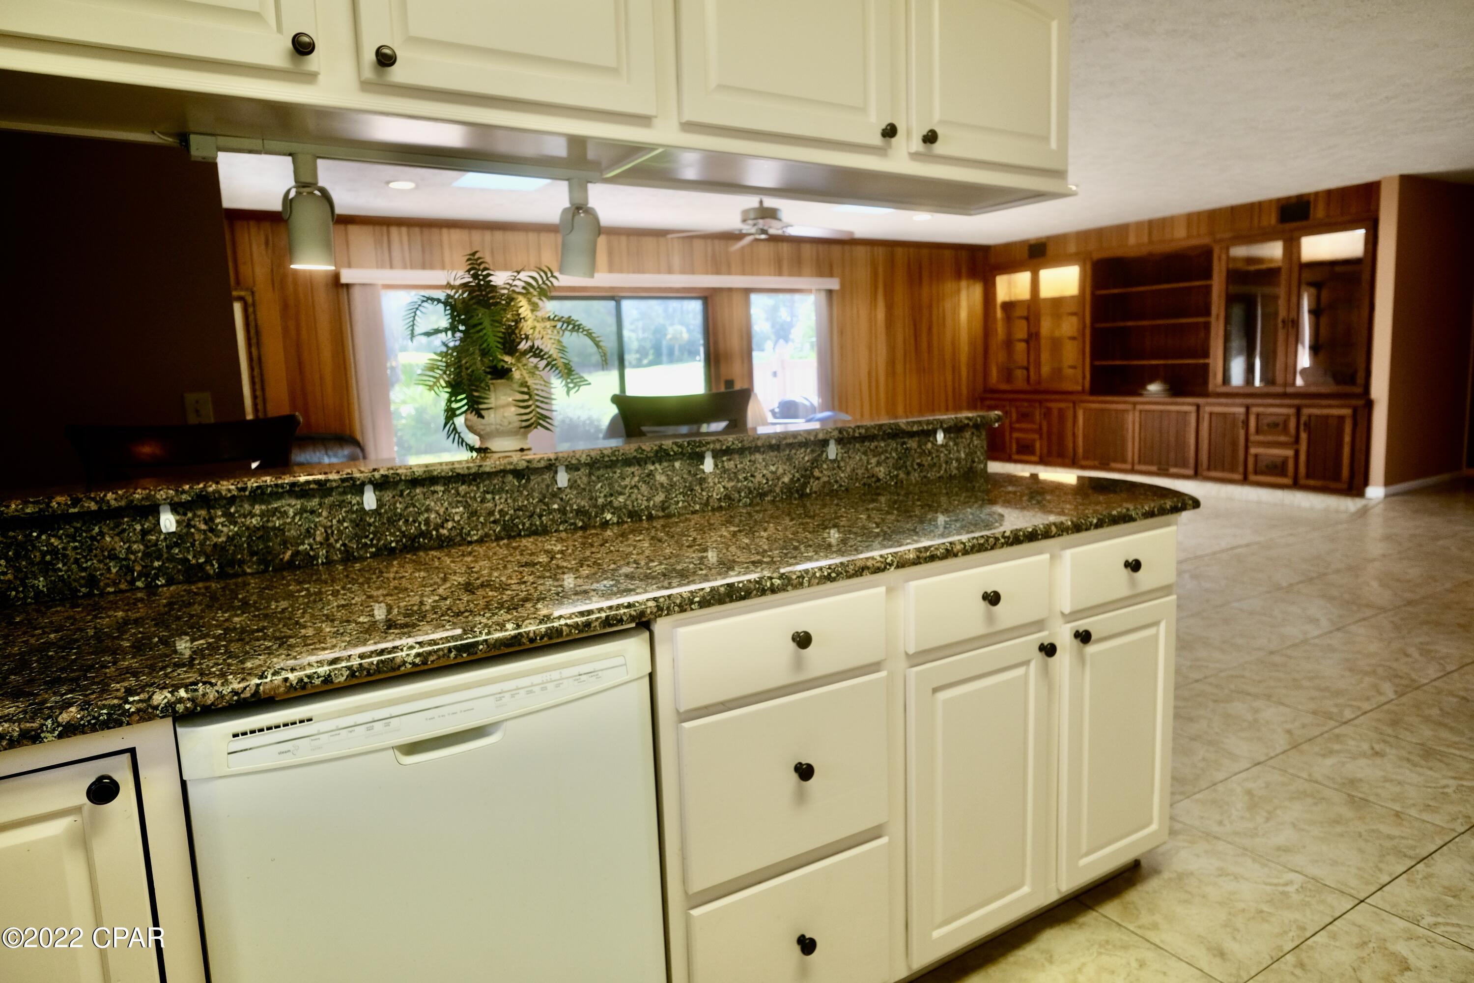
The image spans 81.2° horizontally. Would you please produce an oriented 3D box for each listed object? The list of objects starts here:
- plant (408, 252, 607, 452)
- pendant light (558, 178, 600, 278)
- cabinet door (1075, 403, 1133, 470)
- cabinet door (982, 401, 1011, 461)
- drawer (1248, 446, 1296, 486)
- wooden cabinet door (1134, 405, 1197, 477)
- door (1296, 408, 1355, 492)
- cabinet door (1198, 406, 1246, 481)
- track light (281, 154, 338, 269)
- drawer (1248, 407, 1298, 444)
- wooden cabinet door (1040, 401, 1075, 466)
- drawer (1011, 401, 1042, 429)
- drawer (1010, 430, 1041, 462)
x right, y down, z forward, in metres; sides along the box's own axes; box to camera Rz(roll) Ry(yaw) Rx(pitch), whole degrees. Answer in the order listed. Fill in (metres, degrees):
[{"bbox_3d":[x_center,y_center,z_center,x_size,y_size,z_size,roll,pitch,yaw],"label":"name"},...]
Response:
[{"bbox_3d":[-0.565,-0.340,2.120,0.465,0.475,0.430,-4,8,-14],"label":"plant"},{"bbox_3d":[-0.318,-0.533,1.741,0.082,0.187,0.076,-7,9,-29],"label":"pendant light"},{"bbox_3d":[3.936,-0.589,9.234,0.030,0.714,0.719,-7,9,-29],"label":"cabinet door"},{"bbox_3d":[3.182,-0.749,10.547,0.030,0.724,0.425,-7,9,-29],"label":"cabinet door"},{"bbox_3d":[4.881,-0.241,7.712,0.360,0.317,0.392,-7,9,-30],"label":"drawer"},{"bbox_3d":[4.215,-0.510,8.464,0.030,0.669,0.660,-7,9,-30],"label":"wooden cabinet door"},{"bbox_3d":[5.023,-0.367,7.339,0.030,0.698,0.415,-7,9,-29],"label":"door"},{"bbox_3d":[4.509,-0.450,7.979,0.030,0.668,0.426,-7,9,-30],"label":"cabinet door"},{"bbox_3d":[-0.745,-0.485,1.502,0.084,0.188,0.076,-7,9,-29],"label":"track light"},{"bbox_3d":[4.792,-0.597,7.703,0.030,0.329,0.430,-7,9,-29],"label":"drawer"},{"bbox_3d":[3.558,-0.637,9.547,0.030,0.667,0.451,-7,9,-30],"label":"wooden cabinet door"},{"bbox_3d":[3.463,-0.886,9.970,0.360,0.291,0.403,-7,9,-30],"label":"drawer"},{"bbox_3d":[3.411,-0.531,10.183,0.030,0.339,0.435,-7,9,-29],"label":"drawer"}]

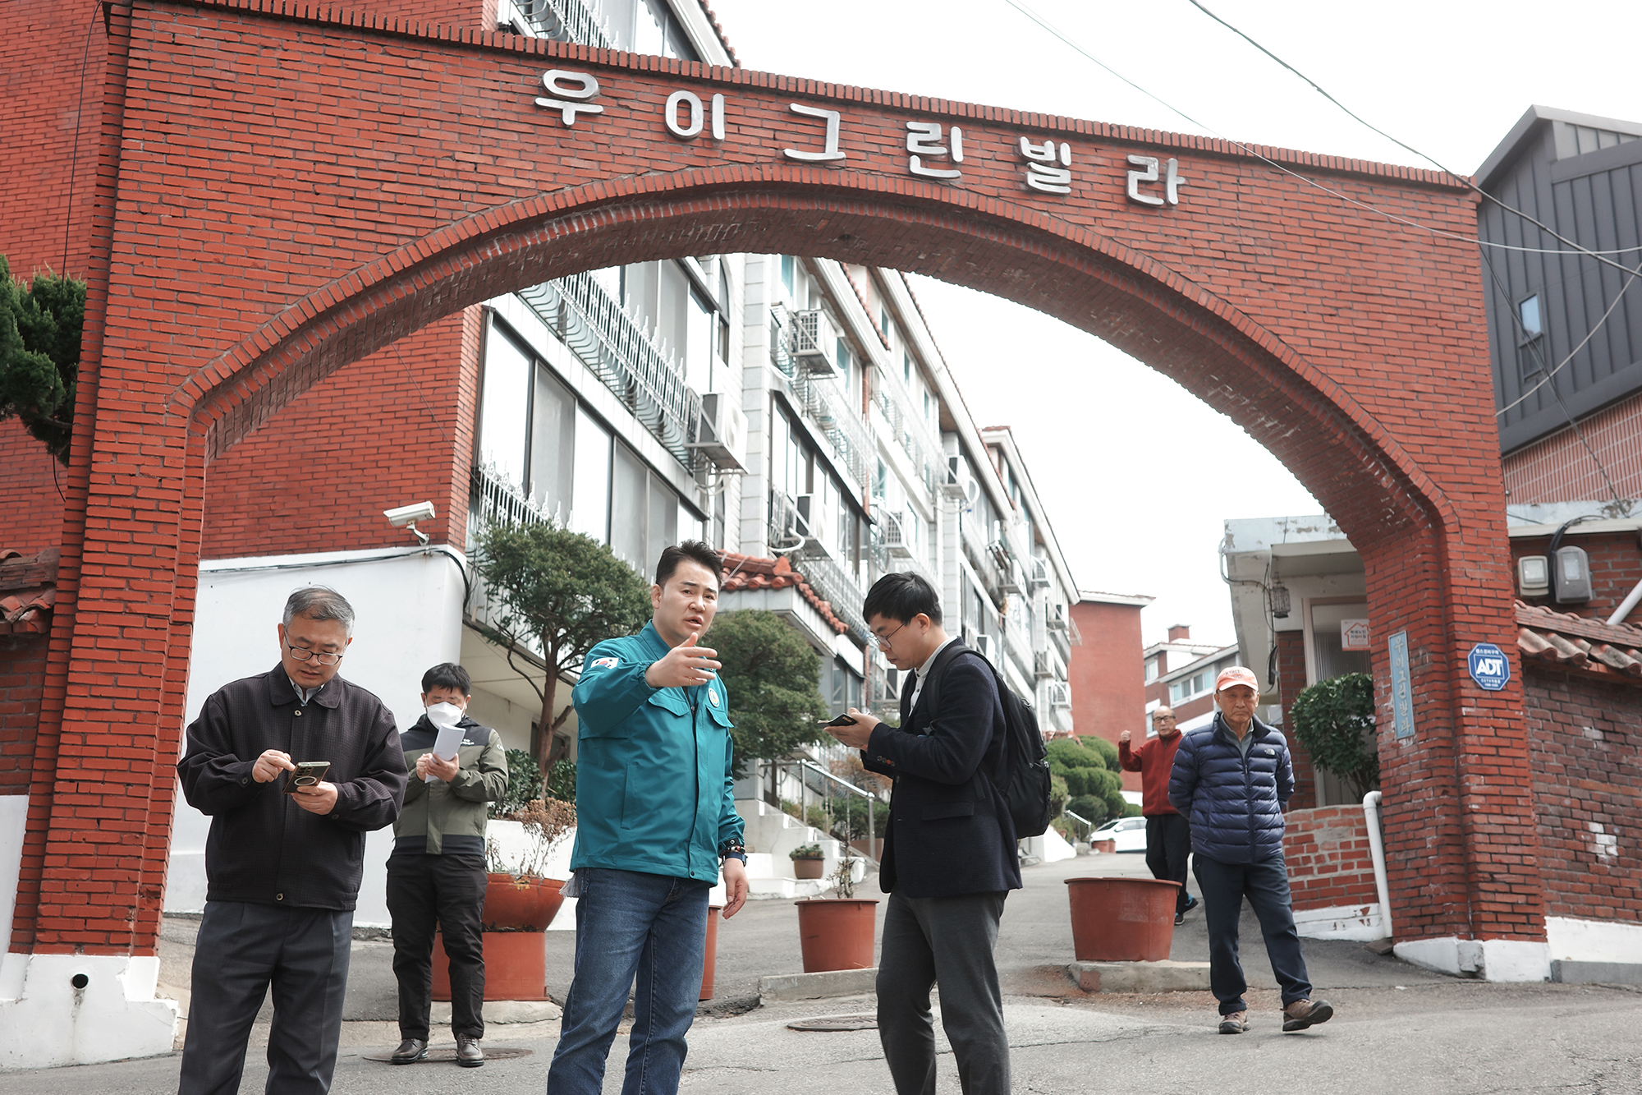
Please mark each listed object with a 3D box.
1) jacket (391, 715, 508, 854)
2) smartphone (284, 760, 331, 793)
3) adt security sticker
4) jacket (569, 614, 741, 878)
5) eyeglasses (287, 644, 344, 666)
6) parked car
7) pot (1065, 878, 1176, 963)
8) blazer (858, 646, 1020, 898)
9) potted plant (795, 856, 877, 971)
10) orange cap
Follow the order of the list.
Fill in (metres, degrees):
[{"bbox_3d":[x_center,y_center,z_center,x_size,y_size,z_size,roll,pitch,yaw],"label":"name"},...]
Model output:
[{"bbox_3d":[-1.614,1.026,7.850,0.560,0.640,0.360,1,-15,-2],"label":"jacket"},{"bbox_3d":[-1.198,0.537,4.252,0.075,0.011,0.160,2,-31,-28],"label":"smartphone"},{"bbox_3d":[4.126,0.742,11.272,0.296,0.292,0.012,4,-15,-17],"label":"adt security sticker"},{"bbox_3d":[-0.396,0.518,4.470,0.510,0.650,0.380,13,-20,-38],"label":"jacket"},{"bbox_3d":[-1.283,0.247,4.629,0.140,0.048,0.135,12,15,-20],"label":"eyeglasses"},{"bbox_3d":[12.242,10.891,69.000,4.400,1.500,1.780,6,-16,-20],"label":"parked car"},{"bbox_3d":[1.855,2.298,11.250,0.725,0.489,0.725,0,-14,0],"label":"pot"},{"bbox_3d":[0.307,0.555,4.620,0.370,0.642,0.470,4,-15,-15],"label":"blazer"},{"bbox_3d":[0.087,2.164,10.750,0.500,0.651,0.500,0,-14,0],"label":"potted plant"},{"bbox_3d":[1.934,0.615,8.470,0.190,0.125,0.260,-1,-15,4],"label":"orange cap"}]

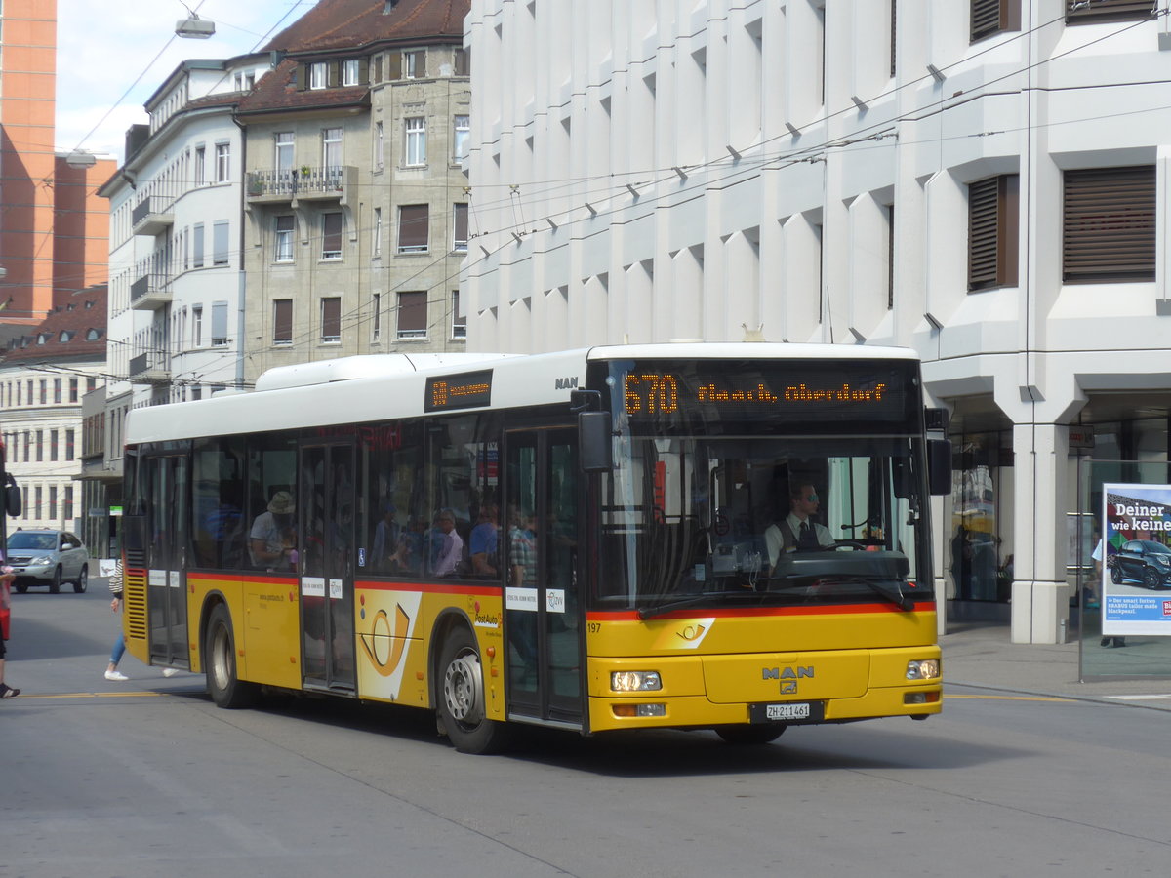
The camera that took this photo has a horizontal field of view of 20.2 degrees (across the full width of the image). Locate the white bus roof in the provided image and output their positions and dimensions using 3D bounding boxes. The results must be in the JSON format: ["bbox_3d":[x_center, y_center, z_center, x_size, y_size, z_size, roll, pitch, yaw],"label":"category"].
[{"bbox_3d":[-1.086,-0.400,26.051,2.450,0.590,11.850,-1,-1,-22],"label":"white bus roof"}]

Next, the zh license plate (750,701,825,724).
[{"bbox_3d":[1.264,1.703,20.433,0.505,0.135,0.030,-1,-1,-22],"label":"zh license plate"}]

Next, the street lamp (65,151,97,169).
[{"bbox_3d":[-11.235,-6.220,73.000,0.650,0.380,0.360,1,-1,-9],"label":"street lamp"}]

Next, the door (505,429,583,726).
[{"bbox_3d":[-0.224,0.879,20.859,0.090,1.870,1.290,-1,-1,-22],"label":"door"}]

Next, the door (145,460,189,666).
[{"bbox_3d":[-3.673,1.088,29.218,0.090,1.910,1.400,-1,-1,-22],"label":"door"}]

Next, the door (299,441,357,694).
[{"bbox_3d":[-1.923,0.977,24.976,0.090,1.920,1.380,-1,-1,-22],"label":"door"}]

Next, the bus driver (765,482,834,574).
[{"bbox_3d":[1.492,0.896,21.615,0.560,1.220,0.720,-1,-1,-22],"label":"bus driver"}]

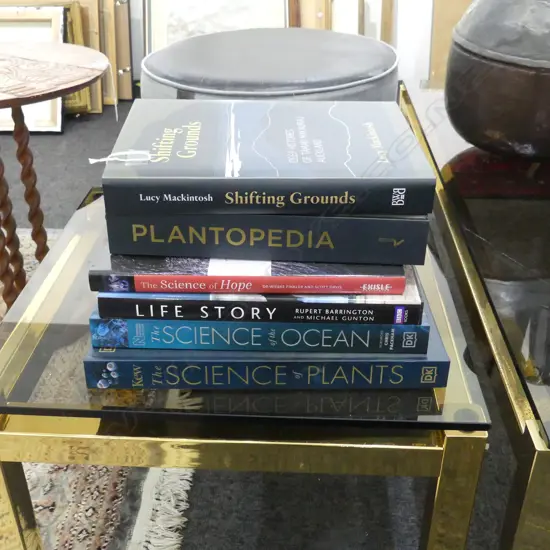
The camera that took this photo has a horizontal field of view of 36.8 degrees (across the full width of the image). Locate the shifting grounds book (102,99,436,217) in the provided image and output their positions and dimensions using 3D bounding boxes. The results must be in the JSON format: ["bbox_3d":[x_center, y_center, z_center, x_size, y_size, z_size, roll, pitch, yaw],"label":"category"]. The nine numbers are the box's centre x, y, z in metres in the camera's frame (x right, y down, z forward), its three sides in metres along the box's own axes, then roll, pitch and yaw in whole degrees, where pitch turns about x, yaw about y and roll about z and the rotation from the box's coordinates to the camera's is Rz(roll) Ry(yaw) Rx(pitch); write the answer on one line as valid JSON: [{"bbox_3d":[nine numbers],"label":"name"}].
[{"bbox_3d":[-0.006,-0.112,0.753,0.265,0.032,0.203,0,29,-1],"label":"shifting grounds book"}]

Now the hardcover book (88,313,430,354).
[{"bbox_3d":[-0.010,-0.006,0.786,0.280,0.028,0.235,1,29,1],"label":"hardcover book"}]

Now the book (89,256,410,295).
[{"bbox_3d":[-0.021,-0.045,0.766,0.256,0.018,0.213,1,29,0],"label":"book"}]

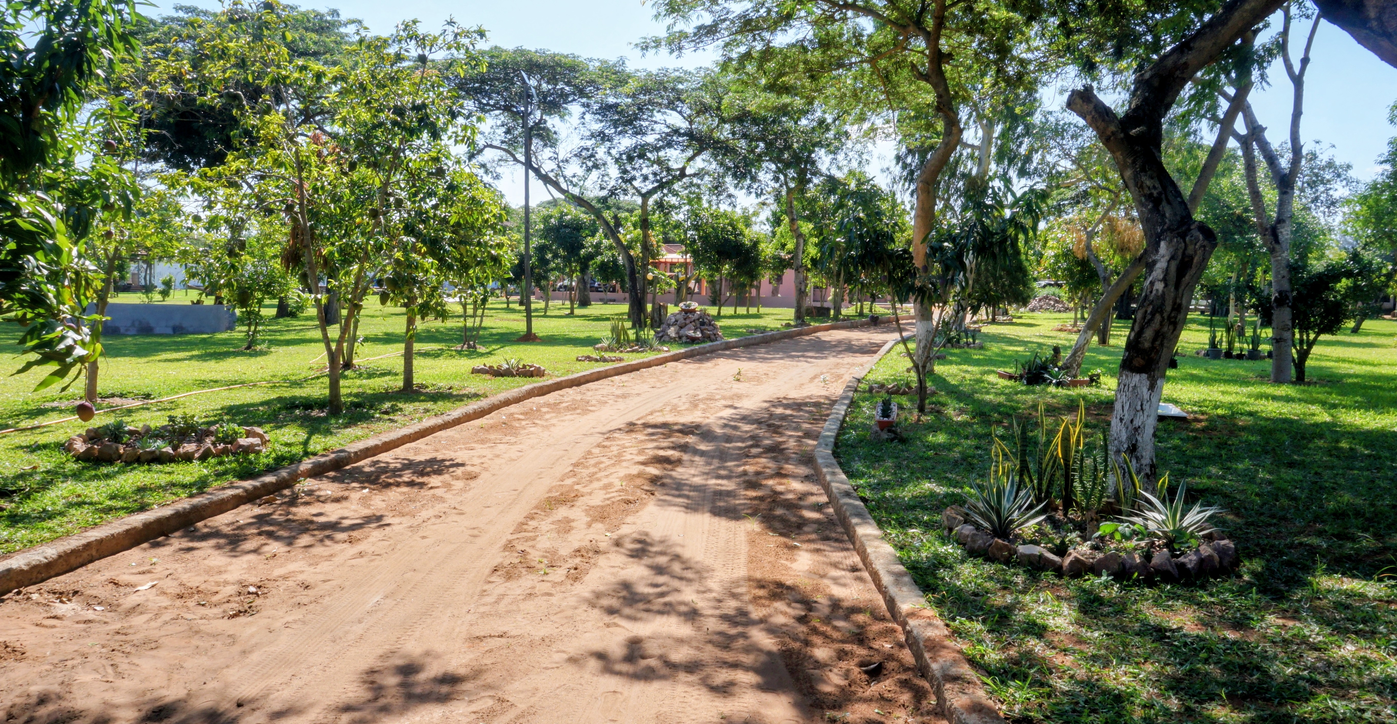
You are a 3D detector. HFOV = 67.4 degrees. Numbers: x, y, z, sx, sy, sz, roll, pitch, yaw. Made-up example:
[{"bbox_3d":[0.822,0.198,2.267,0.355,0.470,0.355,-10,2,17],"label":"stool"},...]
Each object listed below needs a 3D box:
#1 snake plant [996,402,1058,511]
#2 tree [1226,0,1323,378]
[{"bbox_3d":[2.241,0.641,7.131,0.446,0.728,0.420,0,5,0],"label":"snake plant"},{"bbox_3d":[8.631,-2.646,15.641,1.630,5.920,1.600,0,5,0],"label":"tree"}]

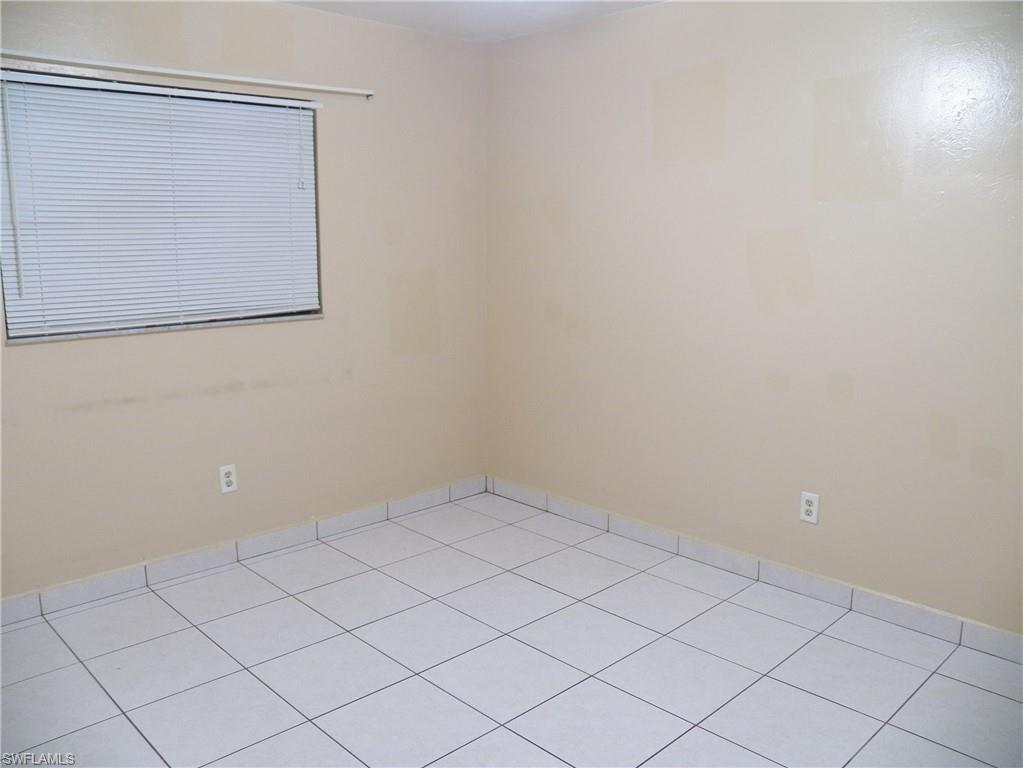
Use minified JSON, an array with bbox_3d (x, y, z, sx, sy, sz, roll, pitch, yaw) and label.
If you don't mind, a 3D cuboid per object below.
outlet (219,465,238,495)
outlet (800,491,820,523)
[{"bbox_3d":[-1.209,0.407,3.546,0.072,0.116,0.010,-9,14,-43],"label":"outlet"},{"bbox_3d":[1.175,0.489,3.260,0.010,0.116,0.072,-9,14,-43],"label":"outlet"}]

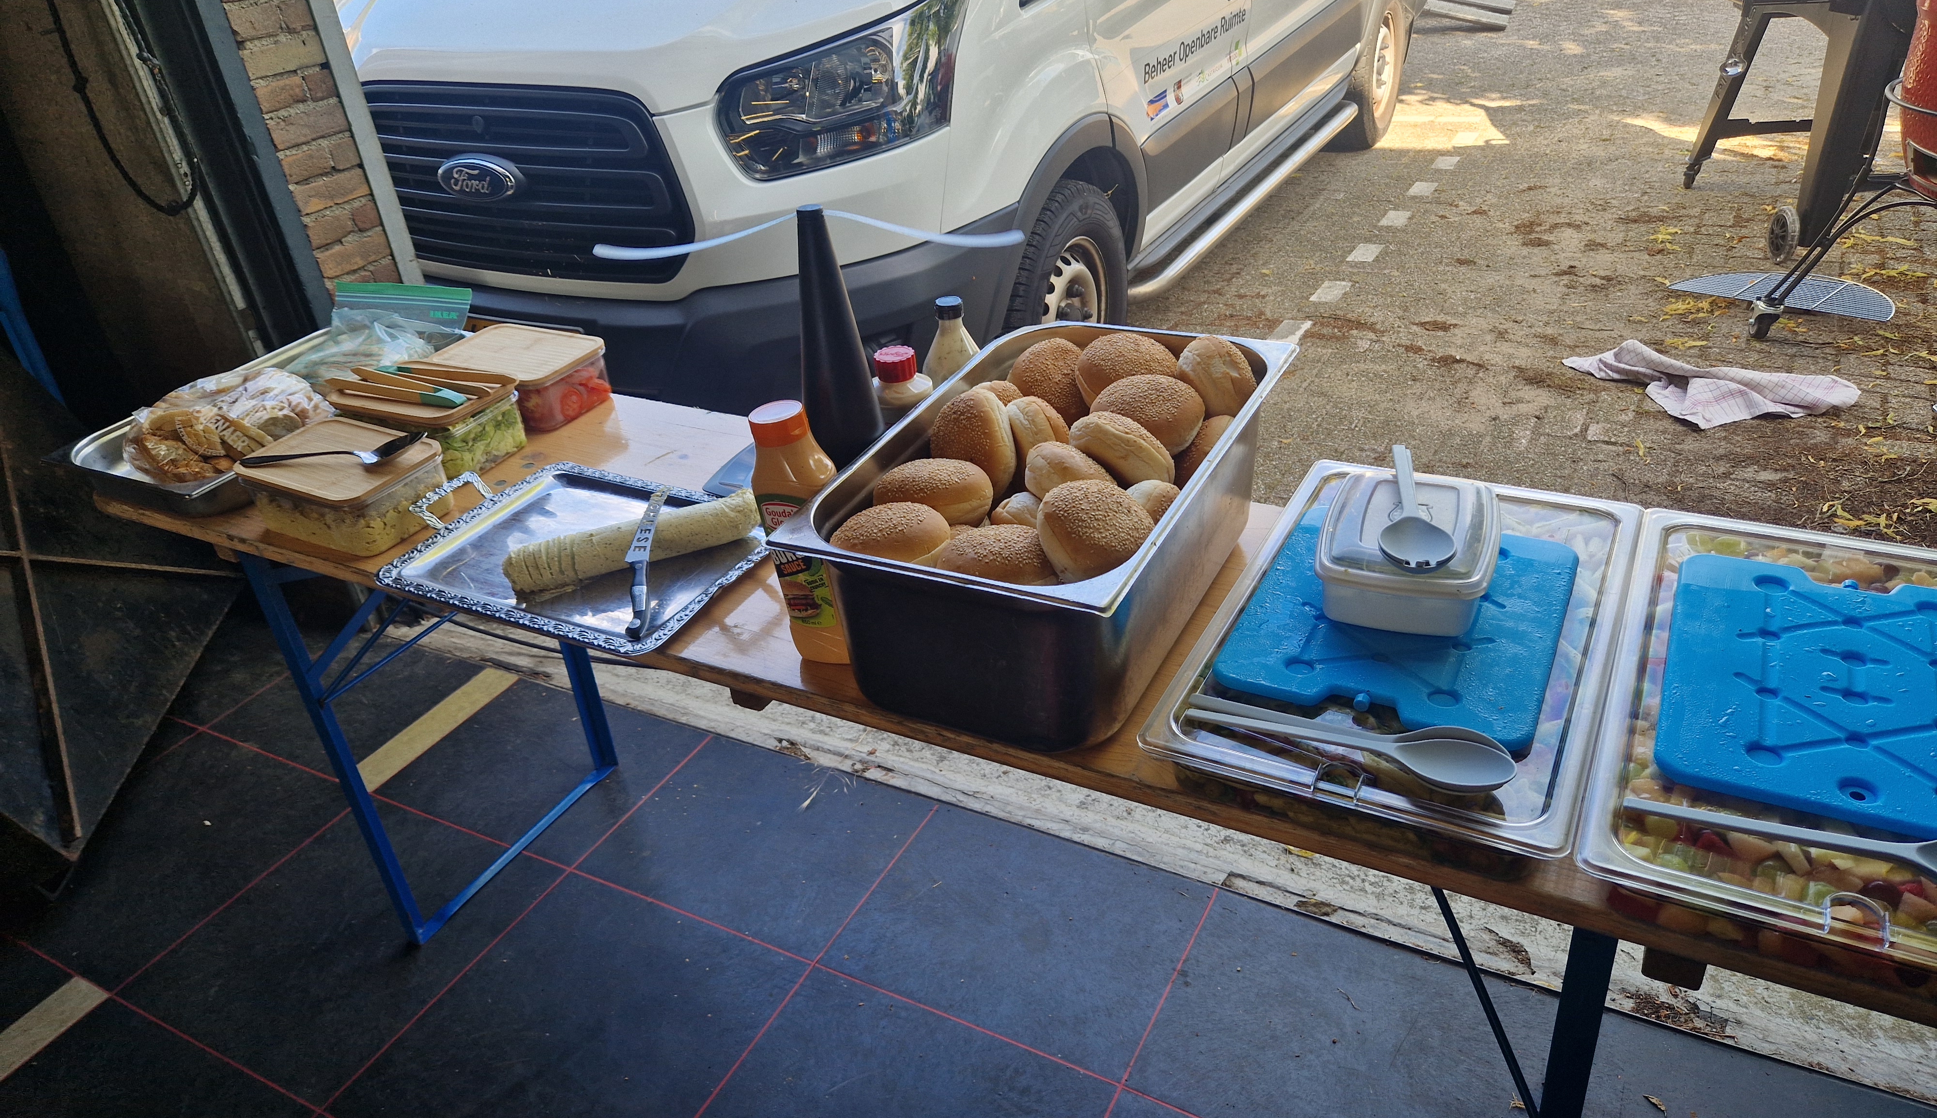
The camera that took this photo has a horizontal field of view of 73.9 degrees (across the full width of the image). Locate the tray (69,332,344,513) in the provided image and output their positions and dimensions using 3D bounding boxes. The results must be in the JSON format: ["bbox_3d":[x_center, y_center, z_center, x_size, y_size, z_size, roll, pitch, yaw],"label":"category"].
[{"bbox_3d":[-0.981,-0.207,1.877,0.325,0.066,0.530,12,36,26],"label":"tray"}]

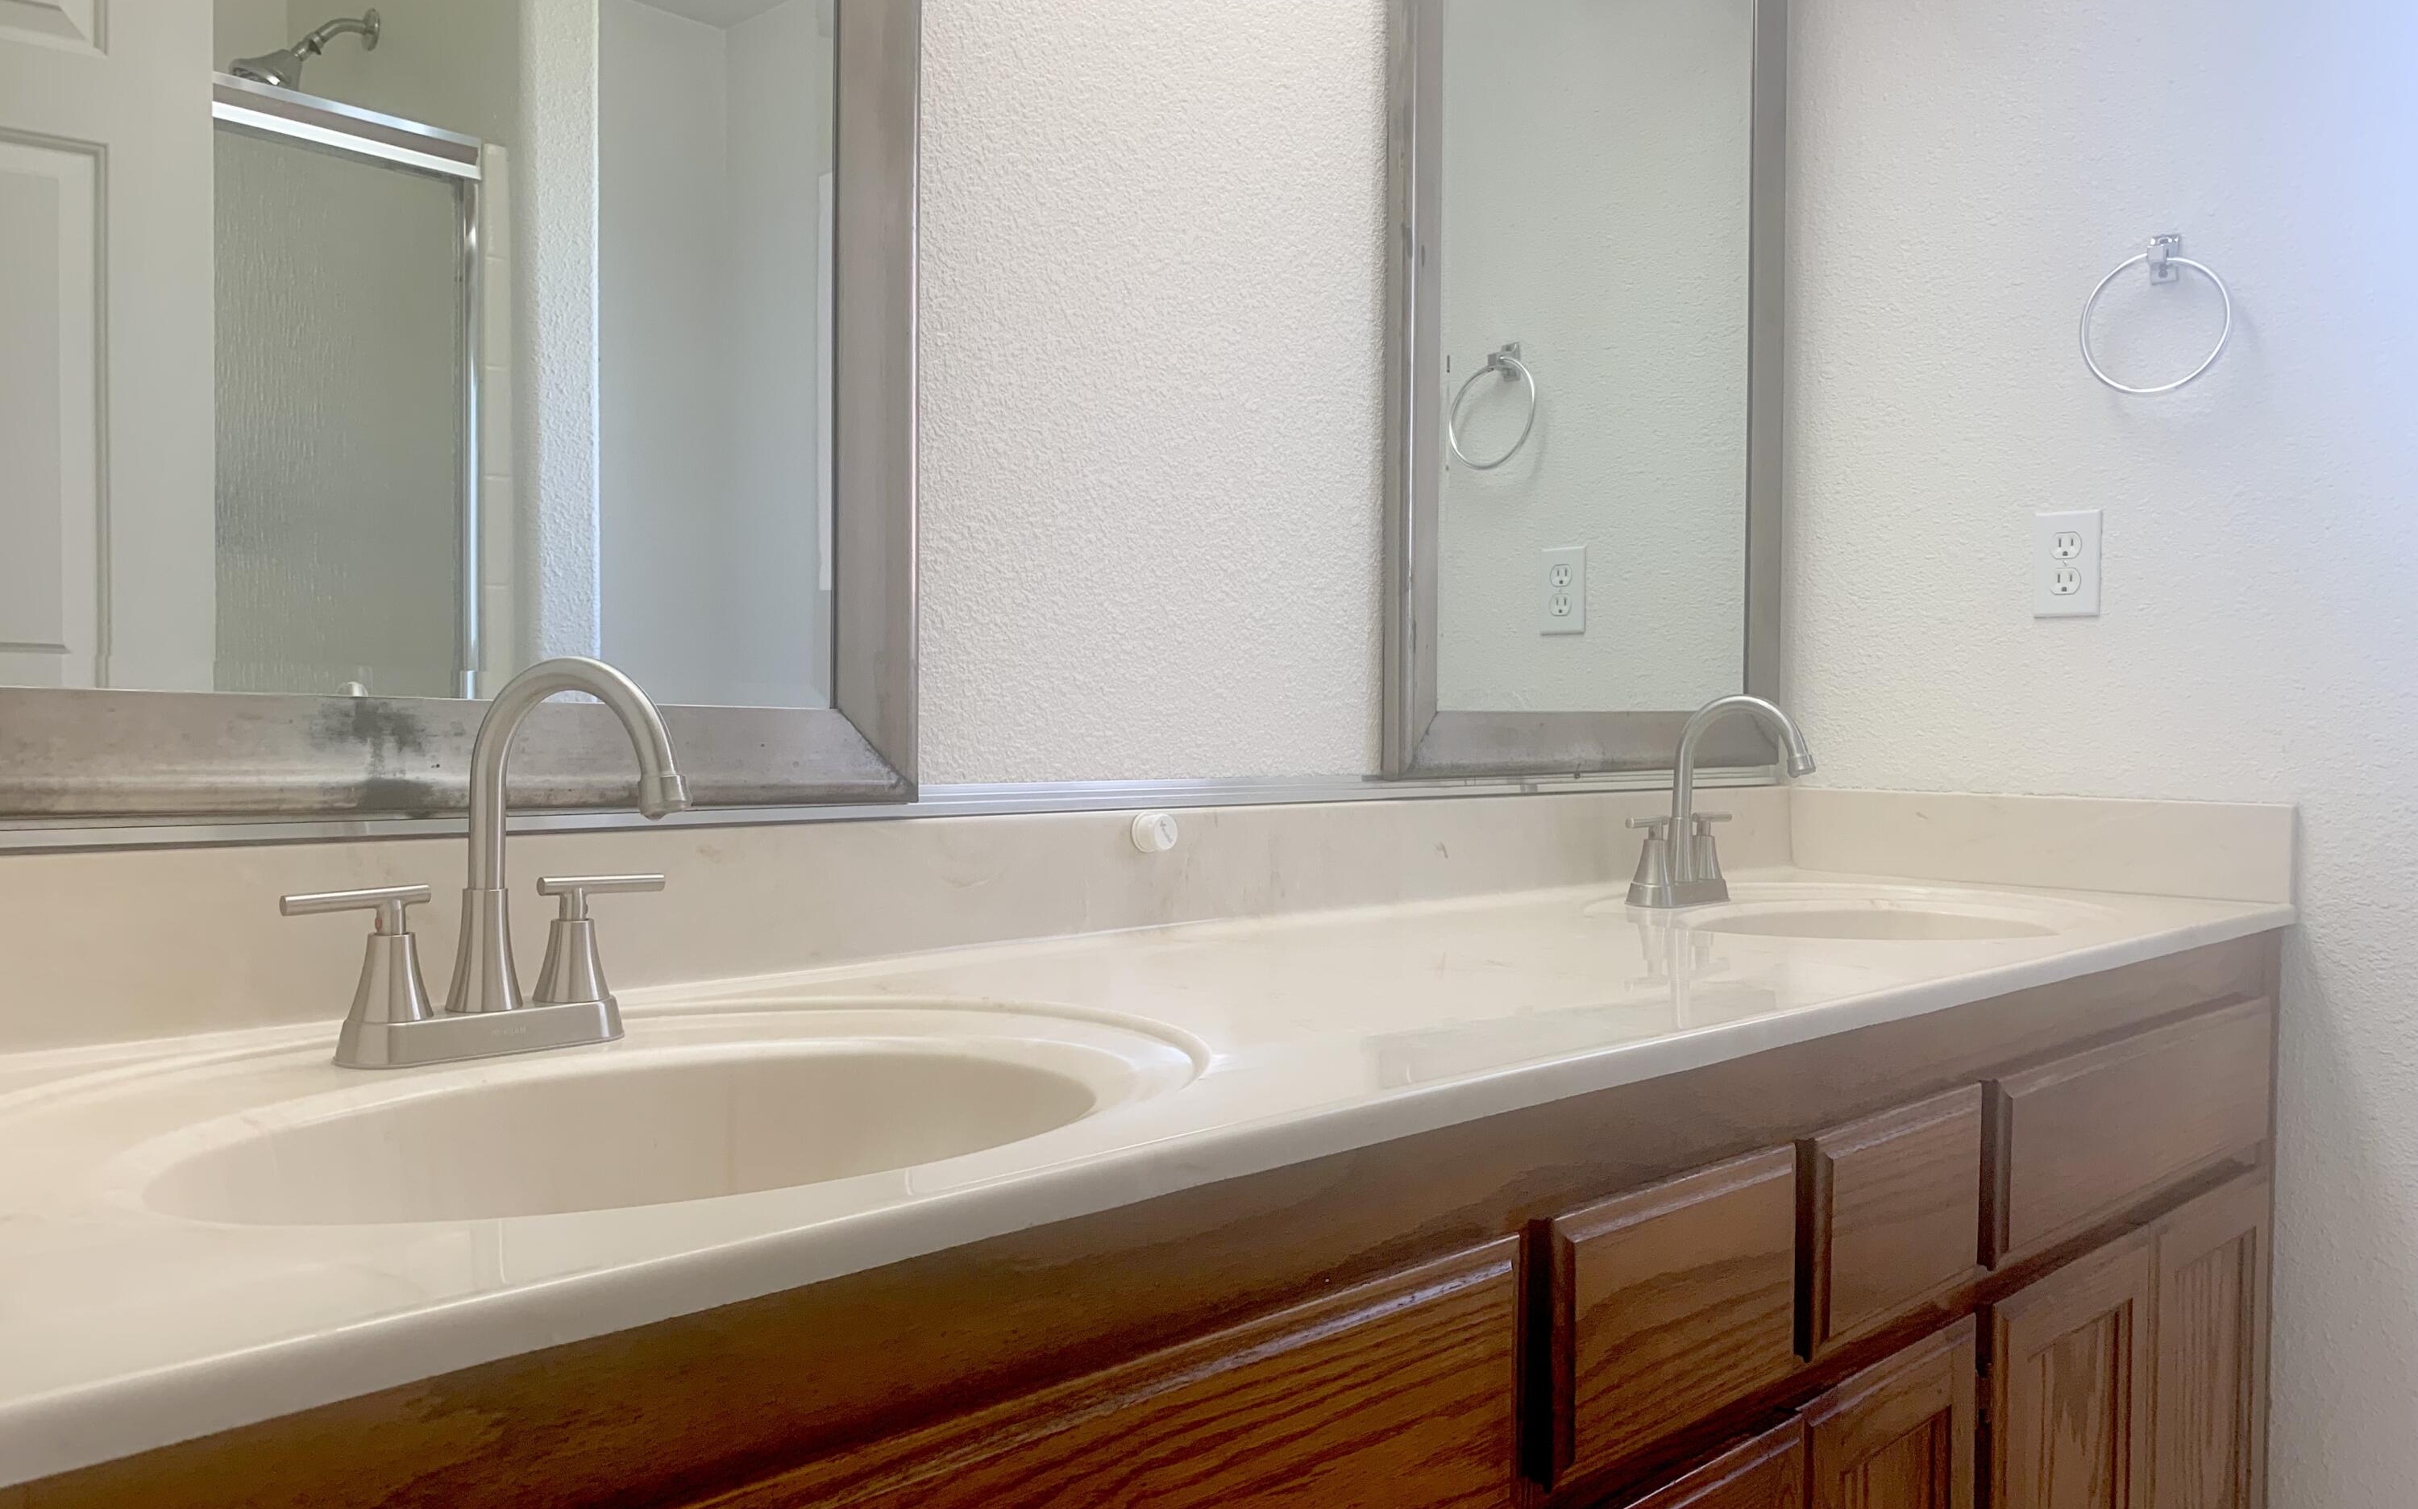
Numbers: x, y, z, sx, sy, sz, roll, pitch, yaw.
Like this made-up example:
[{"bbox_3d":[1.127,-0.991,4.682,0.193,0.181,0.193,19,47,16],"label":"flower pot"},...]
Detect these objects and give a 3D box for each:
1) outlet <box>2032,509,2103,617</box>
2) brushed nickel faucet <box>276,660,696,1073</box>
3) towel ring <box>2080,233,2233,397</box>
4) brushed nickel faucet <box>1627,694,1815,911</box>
[{"bbox_3d":[0.948,-0.210,2.005,0.006,0.116,0.070,-1,1,-45],"label":"outlet"},{"bbox_3d":[-0.347,0.054,0.930,0.204,0.207,0.173,-1,1,-45],"label":"brushed nickel faucet"},{"bbox_3d":[1.003,-0.464,1.917,0.047,0.172,0.149,-1,1,-45],"label":"towel ring"},{"bbox_3d":[0.515,0.045,1.776,0.203,0.207,0.177,-1,1,-45],"label":"brushed nickel faucet"}]

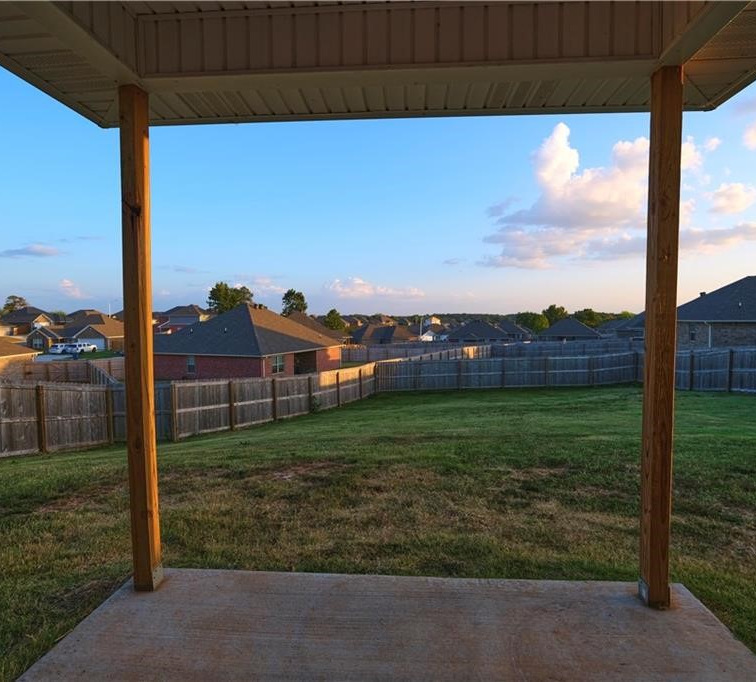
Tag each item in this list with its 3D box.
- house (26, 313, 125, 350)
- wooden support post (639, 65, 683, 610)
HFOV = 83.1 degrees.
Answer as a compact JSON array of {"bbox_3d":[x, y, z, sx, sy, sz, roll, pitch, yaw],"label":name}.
[{"bbox_3d":[-57.008,-2.097,85.987,15.000,7.300,15.000,0,3,0],"label":"house"},{"bbox_3d":[1.308,0.015,1.981,0.090,2.460,0.090,0,3,3],"label":"wooden support post"}]

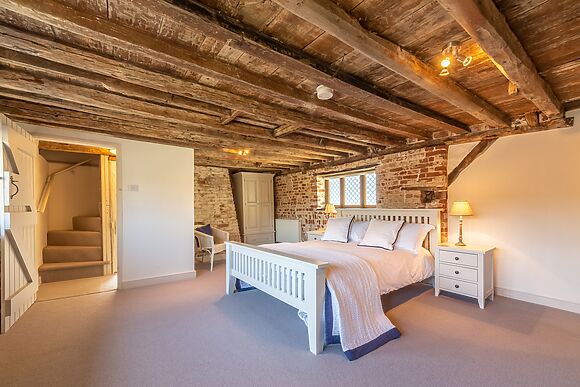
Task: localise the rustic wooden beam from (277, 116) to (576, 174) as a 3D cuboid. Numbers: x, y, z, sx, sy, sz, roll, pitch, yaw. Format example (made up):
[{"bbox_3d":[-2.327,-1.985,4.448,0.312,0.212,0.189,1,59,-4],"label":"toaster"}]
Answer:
[{"bbox_3d":[1.343,-0.684,4.314,0.125,0.125,5.052,1,-2,-39],"label":"rustic wooden beam"}]

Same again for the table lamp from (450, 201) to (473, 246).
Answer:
[{"bbox_3d":[2.140,0.391,2.814,0.230,0.530,0.230,1,-2,-39],"label":"table lamp"}]

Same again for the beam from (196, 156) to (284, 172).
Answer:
[{"bbox_3d":[-1.163,-0.702,5.628,2.340,0.160,0.160,1,-2,-39],"label":"beam"}]

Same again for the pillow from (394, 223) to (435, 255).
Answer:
[{"bbox_3d":[1.613,0.587,3.151,0.150,0.430,0.620,40,-26,-31],"label":"pillow"}]

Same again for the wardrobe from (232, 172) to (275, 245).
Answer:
[{"bbox_3d":[-0.911,0.452,5.775,0.980,1.860,0.520,1,-2,-39],"label":"wardrobe"}]

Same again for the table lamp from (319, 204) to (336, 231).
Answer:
[{"bbox_3d":[0.743,0.455,4.383,0.225,0.530,0.225,1,-2,-39],"label":"table lamp"}]

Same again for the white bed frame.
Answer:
[{"bbox_3d":[0.604,0.770,3.091,2.270,1.030,1.670,1,-2,-39],"label":"white bed frame"}]

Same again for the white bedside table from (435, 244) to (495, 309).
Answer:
[{"bbox_3d":[2.098,0.957,2.724,0.380,0.604,0.470,1,-2,-39],"label":"white bedside table"}]

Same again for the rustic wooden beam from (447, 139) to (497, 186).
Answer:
[{"bbox_3d":[2.394,-0.416,3.030,0.090,0.760,0.115,1,42,-39],"label":"rustic wooden beam"}]

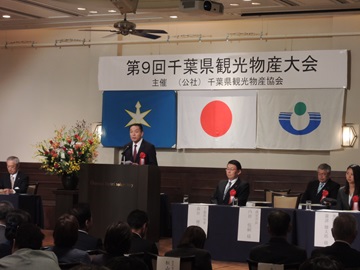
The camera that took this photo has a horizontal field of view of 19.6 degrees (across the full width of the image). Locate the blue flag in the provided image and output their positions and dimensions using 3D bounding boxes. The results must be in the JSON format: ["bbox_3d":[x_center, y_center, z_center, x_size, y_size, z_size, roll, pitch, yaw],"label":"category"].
[{"bbox_3d":[-0.708,-0.272,17.646,1.460,0.980,0.030,1,-2,28],"label":"blue flag"}]

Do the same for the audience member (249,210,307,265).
[{"bbox_3d":[0.840,1.222,8.322,0.500,1.250,0.780,1,-1,20],"label":"audience member"}]

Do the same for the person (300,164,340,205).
[{"bbox_3d":[2.007,1.071,15.202,0.540,1.310,0.800,1,-2,29],"label":"person"}]

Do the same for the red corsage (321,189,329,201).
[{"bbox_3d":[2.111,0.881,15.150,0.110,0.170,0.050,1,-2,29],"label":"red corsage"}]

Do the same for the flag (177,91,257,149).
[{"bbox_3d":[0.581,-0.266,16.970,1.460,0.990,0.030,1,-2,28],"label":"flag"}]

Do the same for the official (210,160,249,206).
[{"bbox_3d":[0.596,0.979,13.900,0.520,1.310,0.800,1,-2,31],"label":"official"}]

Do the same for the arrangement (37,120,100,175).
[{"bbox_3d":[-1.666,0.200,15.400,0.950,0.840,0.800,1,-2,28],"label":"arrangement"}]

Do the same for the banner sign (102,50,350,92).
[{"bbox_3d":[0.552,-1.047,16.993,4.500,0.590,0.030,1,-2,28],"label":"banner sign"}]

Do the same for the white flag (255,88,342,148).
[{"bbox_3d":[1.860,-0.250,16.298,1.460,0.990,0.030,1,-2,28],"label":"white flag"}]

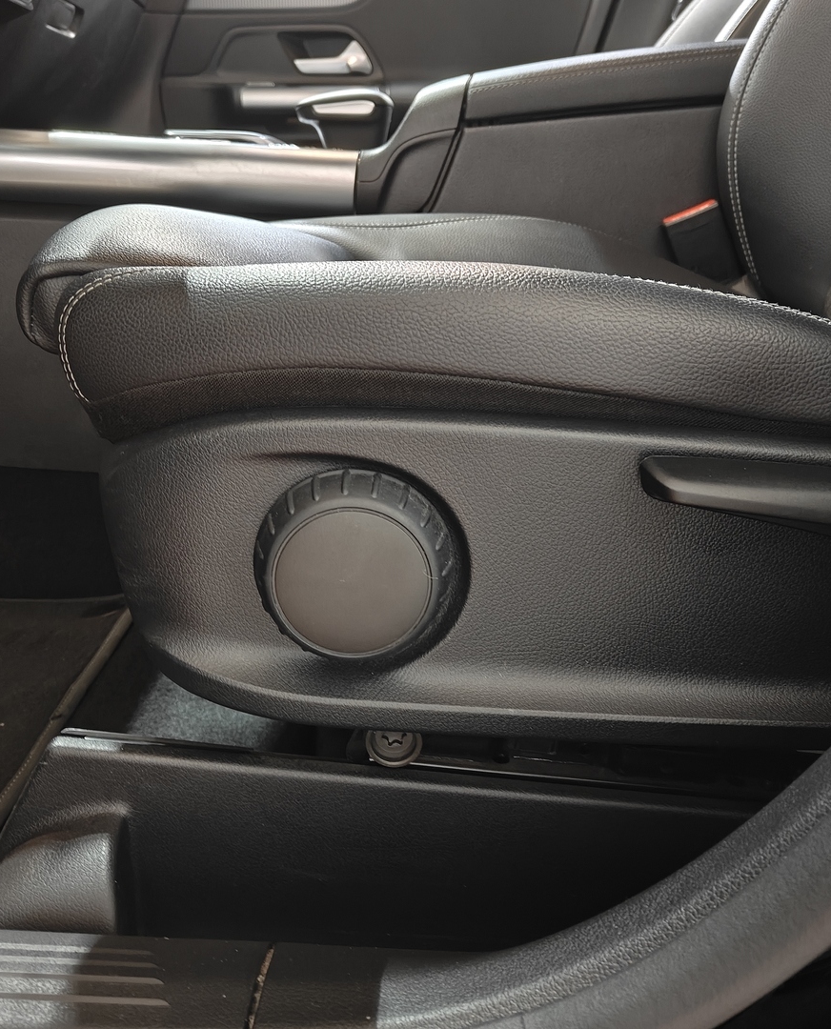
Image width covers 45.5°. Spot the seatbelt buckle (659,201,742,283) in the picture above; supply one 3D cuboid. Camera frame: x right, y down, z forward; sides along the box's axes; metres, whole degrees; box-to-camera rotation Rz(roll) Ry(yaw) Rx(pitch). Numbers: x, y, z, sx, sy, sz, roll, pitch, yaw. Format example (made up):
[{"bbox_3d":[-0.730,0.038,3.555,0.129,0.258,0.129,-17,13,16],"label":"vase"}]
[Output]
[{"bbox_3d":[0.227,-0.213,0.789,0.046,0.065,0.024,-20,22,12],"label":"seatbelt buckle"}]

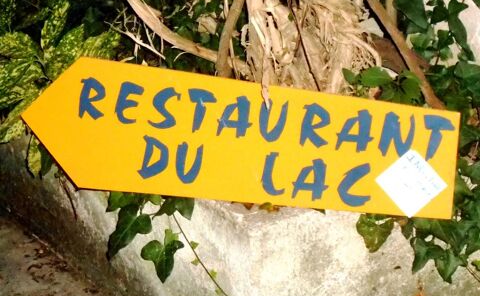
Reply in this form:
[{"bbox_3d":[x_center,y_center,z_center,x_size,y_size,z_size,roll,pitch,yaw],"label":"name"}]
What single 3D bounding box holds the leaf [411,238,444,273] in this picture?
[{"bbox_3d":[0.345,0.198,2.680,0.063,0.063,0.025,2,-14,6],"label":"leaf"}]

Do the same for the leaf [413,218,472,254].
[{"bbox_3d":[0.313,0.135,2.250,0.093,0.055,0.035,-3,15,-6],"label":"leaf"}]

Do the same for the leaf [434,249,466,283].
[{"bbox_3d":[0.321,0.179,2.220,0.049,0.050,0.022,-3,15,-6],"label":"leaf"}]

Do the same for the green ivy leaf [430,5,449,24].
[{"bbox_3d":[0.336,-0.225,2.450,0.030,0.032,0.020,-1,15,0],"label":"green ivy leaf"}]

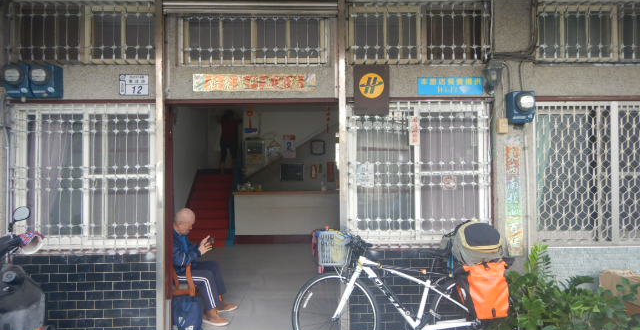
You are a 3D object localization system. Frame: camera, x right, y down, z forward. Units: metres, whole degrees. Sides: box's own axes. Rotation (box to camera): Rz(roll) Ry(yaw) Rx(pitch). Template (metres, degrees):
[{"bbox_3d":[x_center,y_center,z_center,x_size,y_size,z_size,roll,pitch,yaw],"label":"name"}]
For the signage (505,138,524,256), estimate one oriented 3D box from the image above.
[{"bbox_3d":[1.642,0.266,3.751,0.159,1.014,0.012,0,-1,-2],"label":"signage"}]

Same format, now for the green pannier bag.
[{"bbox_3d":[1.110,0.550,3.130,0.330,0.300,0.380,-1,-1,3],"label":"green pannier bag"}]

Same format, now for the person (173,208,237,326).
[{"bbox_3d":[-1.130,0.933,4.190,0.680,1.050,0.520,0,-1,-2],"label":"person"}]

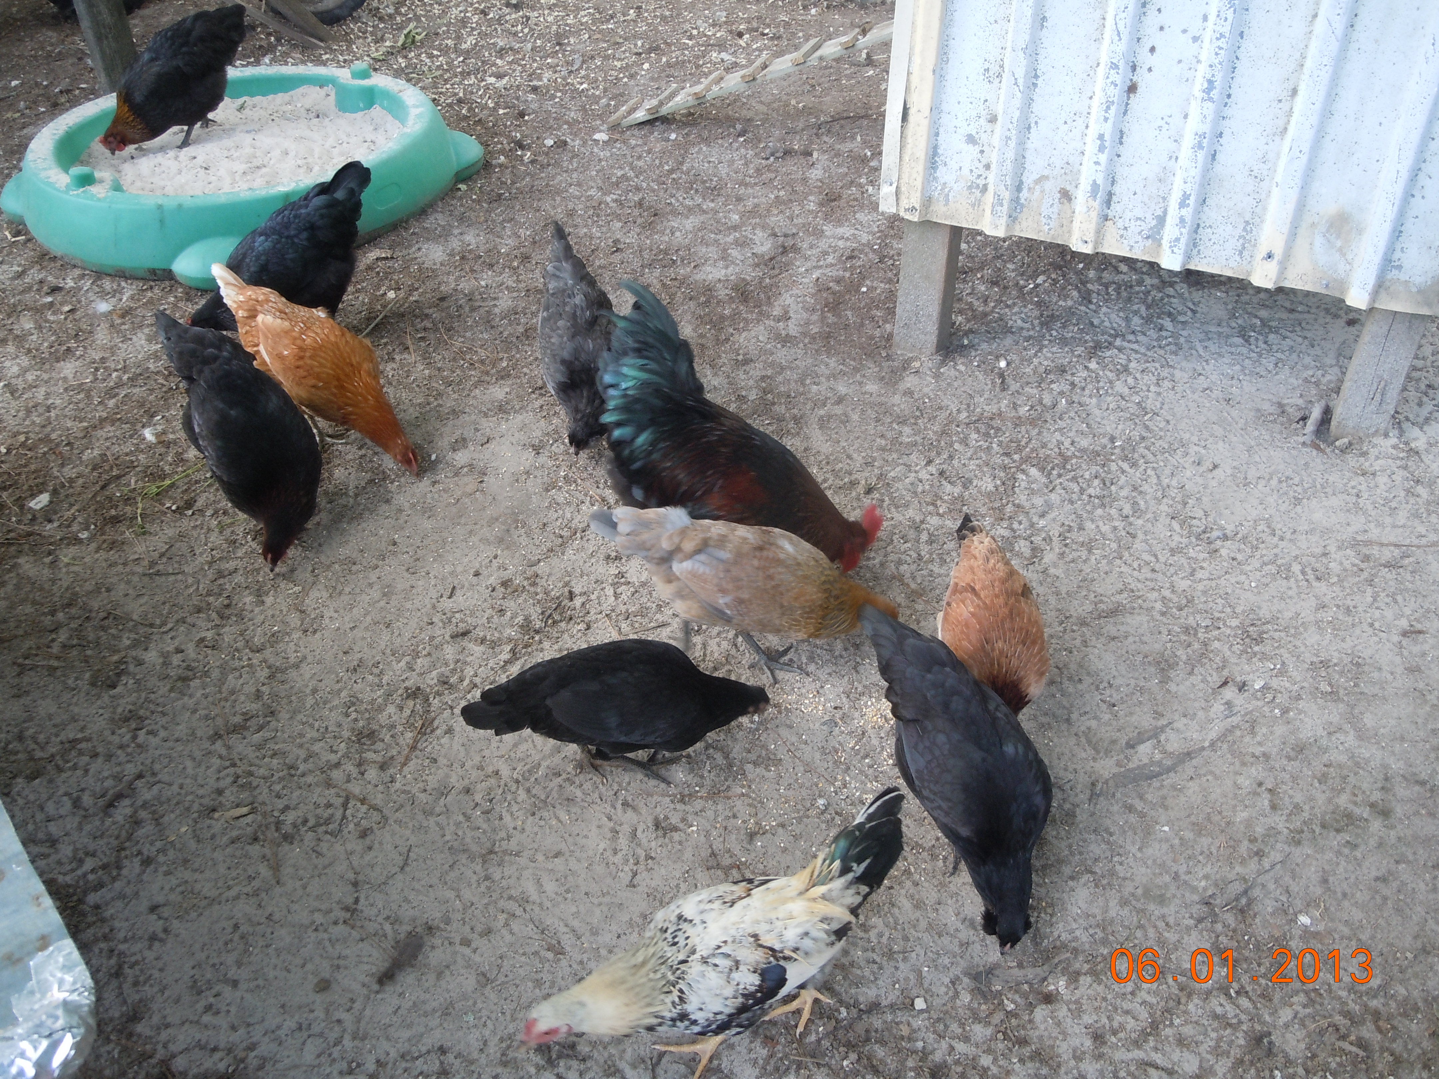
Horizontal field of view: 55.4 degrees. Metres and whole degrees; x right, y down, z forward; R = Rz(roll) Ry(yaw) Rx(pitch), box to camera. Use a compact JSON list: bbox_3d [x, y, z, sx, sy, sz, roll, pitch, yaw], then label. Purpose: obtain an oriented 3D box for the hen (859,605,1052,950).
[{"bbox_3d":[0.277,0.266,1.595,0.160,0.235,0.370,-9,34,-14],"label":"hen"}]

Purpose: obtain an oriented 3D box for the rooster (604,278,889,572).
[{"bbox_3d":[0.027,-0.162,2.118,0.484,0.390,0.210,23,39,31],"label":"rooster"}]

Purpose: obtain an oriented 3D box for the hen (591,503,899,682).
[{"bbox_3d":[0.043,0.059,1.893,0.424,0.260,0.160,-4,33,-6],"label":"hen"}]

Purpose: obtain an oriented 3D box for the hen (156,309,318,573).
[{"bbox_3d":[-0.797,-0.168,2.211,0.170,0.290,0.420,-18,37,-27],"label":"hen"}]

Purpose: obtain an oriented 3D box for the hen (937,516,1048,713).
[{"bbox_3d":[0.364,0.129,1.815,0.150,0.230,0.340,-5,33,-9],"label":"hen"}]

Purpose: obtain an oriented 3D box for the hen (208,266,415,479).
[{"bbox_3d":[-0.708,-0.299,2.400,0.424,0.310,0.165,19,37,26],"label":"hen"}]

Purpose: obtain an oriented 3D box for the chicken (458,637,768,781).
[{"bbox_3d":[-0.121,0.211,1.709,0.390,0.200,0.150,-10,34,-16],"label":"chicken"}]

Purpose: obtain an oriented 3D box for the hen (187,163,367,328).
[{"bbox_3d":[-0.927,-0.603,2.868,0.385,0.315,0.170,-18,37,-26],"label":"hen"}]

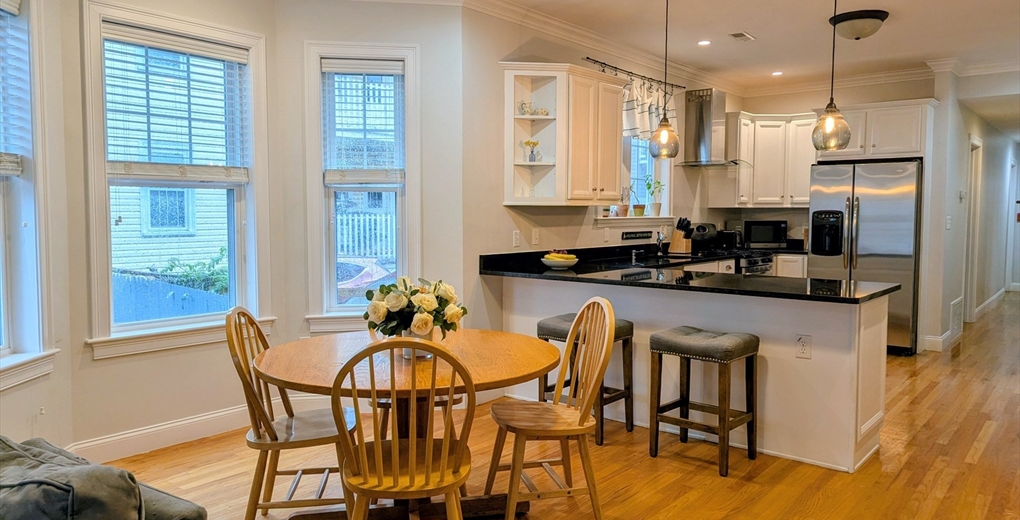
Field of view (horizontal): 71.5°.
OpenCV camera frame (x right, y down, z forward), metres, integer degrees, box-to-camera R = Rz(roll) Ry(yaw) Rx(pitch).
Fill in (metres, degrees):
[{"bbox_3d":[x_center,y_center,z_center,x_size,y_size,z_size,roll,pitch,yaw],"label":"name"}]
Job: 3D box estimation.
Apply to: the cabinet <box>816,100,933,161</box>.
[{"bbox_3d":[3.611,-1.240,6.955,0.980,0.520,0.550,3,5,40],"label":"cabinet"}]

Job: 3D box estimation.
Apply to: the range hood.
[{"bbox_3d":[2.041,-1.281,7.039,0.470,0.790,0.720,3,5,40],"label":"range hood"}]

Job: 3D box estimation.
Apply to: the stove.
[{"bbox_3d":[2.149,0.389,7.088,0.680,0.925,0.760,3,5,40],"label":"stove"}]

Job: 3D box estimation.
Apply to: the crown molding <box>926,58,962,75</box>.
[{"bbox_3d":[4.084,-1.812,6.653,0.270,0.105,0.200,3,5,40],"label":"crown molding"}]

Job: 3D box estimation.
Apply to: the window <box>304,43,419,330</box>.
[{"bbox_3d":[-0.949,-0.461,4.583,0.740,1.850,0.120,0,4,-8],"label":"window"}]

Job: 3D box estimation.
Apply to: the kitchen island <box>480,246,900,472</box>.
[{"bbox_3d":[0.989,0.549,4.384,2.352,0.920,0.879,3,5,40],"label":"kitchen island"}]

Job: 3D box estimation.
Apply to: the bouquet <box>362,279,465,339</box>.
[{"bbox_3d":[-0.372,0.184,2.746,0.390,0.235,0.350,0,4,-8],"label":"bouquet"}]

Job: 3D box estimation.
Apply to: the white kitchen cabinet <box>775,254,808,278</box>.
[{"bbox_3d":[3.127,0.382,7.599,0.420,0.880,0.600,3,5,40],"label":"white kitchen cabinet"}]

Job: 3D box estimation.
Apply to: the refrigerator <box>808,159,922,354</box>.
[{"bbox_3d":[3.524,-0.037,6.971,0.915,1.776,0.780,3,5,40],"label":"refrigerator"}]

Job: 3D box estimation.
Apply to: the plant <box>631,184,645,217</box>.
[{"bbox_3d":[1.176,-0.546,6.385,0.120,0.290,0.125,3,5,40],"label":"plant"}]

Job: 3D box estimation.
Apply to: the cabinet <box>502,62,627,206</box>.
[{"bbox_3d":[0.426,-0.893,5.235,0.350,0.985,1.090,3,5,40],"label":"cabinet"}]

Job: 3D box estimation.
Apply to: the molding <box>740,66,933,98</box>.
[{"bbox_3d":[3.413,-1.859,7.529,1.890,0.105,0.090,3,5,40],"label":"molding"}]

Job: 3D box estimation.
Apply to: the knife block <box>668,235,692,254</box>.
[{"bbox_3d":[1.610,-0.169,6.672,0.175,0.230,0.110,3,5,40],"label":"knife block"}]

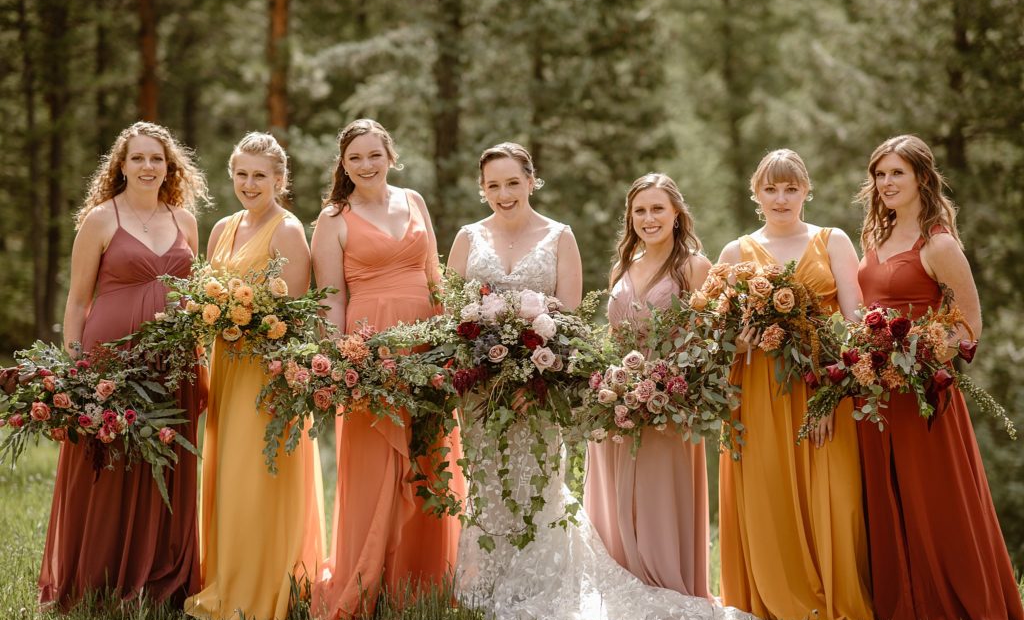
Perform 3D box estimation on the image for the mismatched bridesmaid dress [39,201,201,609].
[{"bbox_3d":[-1.390,0.322,8.577,0.562,1.408,0.500,-1,2,-20],"label":"mismatched bridesmaid dress"}]

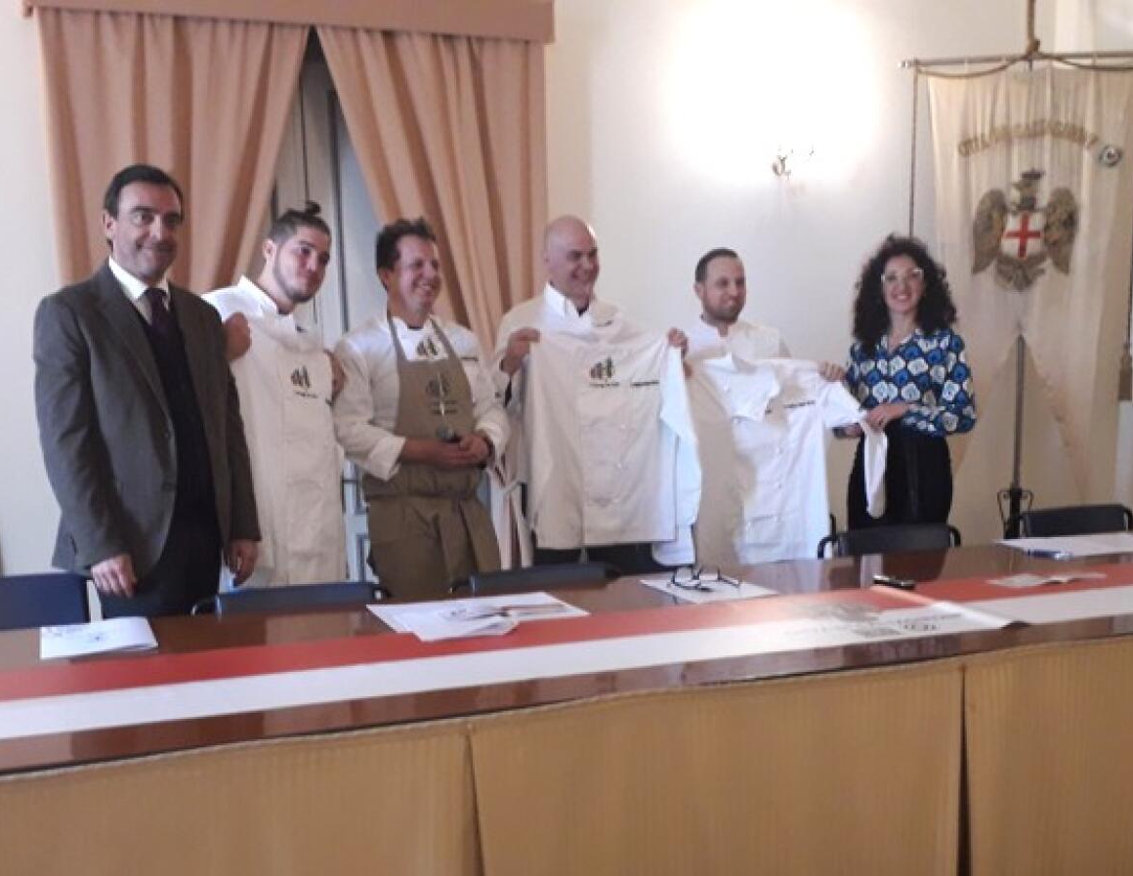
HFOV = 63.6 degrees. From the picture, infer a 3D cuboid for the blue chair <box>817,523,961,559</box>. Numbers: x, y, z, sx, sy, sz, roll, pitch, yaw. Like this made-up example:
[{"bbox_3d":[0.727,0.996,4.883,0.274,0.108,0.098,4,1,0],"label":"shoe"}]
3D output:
[{"bbox_3d":[1.061,0.690,2.662,0.510,0.780,0.530,-2,7,-10],"label":"blue chair"}]

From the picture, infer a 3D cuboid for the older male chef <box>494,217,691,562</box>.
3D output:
[{"bbox_3d":[0.045,0.228,2.672,0.580,1.730,0.440,-3,7,-17],"label":"older male chef"}]

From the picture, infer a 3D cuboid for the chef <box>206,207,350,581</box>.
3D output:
[{"bbox_3d":[-0.714,0.234,2.598,0.500,1.763,0.400,-6,8,-38],"label":"chef"}]

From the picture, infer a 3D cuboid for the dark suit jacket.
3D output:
[{"bbox_3d":[-1.020,-0.047,2.200,0.520,0.770,0.320,-6,8,-38],"label":"dark suit jacket"}]

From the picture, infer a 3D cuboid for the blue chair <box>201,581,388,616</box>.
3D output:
[{"bbox_3d":[-0.609,0.786,2.085,0.510,0.780,0.530,-3,7,-14],"label":"blue chair"}]

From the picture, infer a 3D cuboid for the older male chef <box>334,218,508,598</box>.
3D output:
[{"bbox_3d":[-0.398,0.269,2.500,0.520,1.705,0.380,-4,7,-25],"label":"older male chef"}]

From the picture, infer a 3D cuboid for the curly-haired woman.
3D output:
[{"bbox_3d":[1.096,0.186,3.049,0.500,1.691,0.380,1,7,20],"label":"curly-haired woman"}]

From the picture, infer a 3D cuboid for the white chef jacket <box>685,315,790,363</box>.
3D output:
[{"bbox_3d":[0.554,-0.031,2.920,0.520,0.720,0.300,-1,7,-4],"label":"white chef jacket"}]

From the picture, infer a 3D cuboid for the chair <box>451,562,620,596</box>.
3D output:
[{"bbox_3d":[-0.013,0.756,2.252,0.510,0.780,0.530,-3,7,-14],"label":"chair"}]

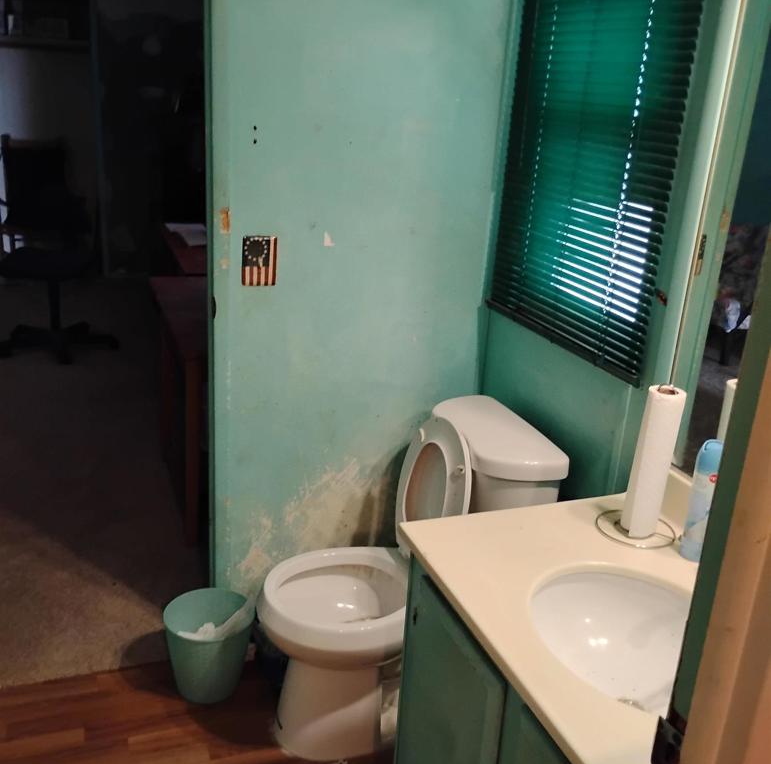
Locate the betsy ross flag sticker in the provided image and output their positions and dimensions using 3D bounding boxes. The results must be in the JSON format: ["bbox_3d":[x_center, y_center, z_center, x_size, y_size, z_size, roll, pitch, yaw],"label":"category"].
[{"bbox_3d":[-0.305,-0.292,2.017,0.081,0.122,0.008,-4,20,-20],"label":"betsy ross flag sticker"}]

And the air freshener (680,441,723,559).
[{"bbox_3d":[0.569,0.208,1.471,0.055,0.224,0.055,9,20,15],"label":"air freshener"}]

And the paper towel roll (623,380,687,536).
[{"bbox_3d":[0.493,0.147,1.530,0.069,0.276,0.069,12,21,23],"label":"paper towel roll"}]

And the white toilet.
[{"bbox_3d":[0.019,0.480,2.088,0.681,0.772,0.401,-4,20,-20],"label":"white toilet"}]

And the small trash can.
[{"bbox_3d":[-0.466,0.705,2.184,0.229,0.227,0.229,-4,20,-20],"label":"small trash can"}]

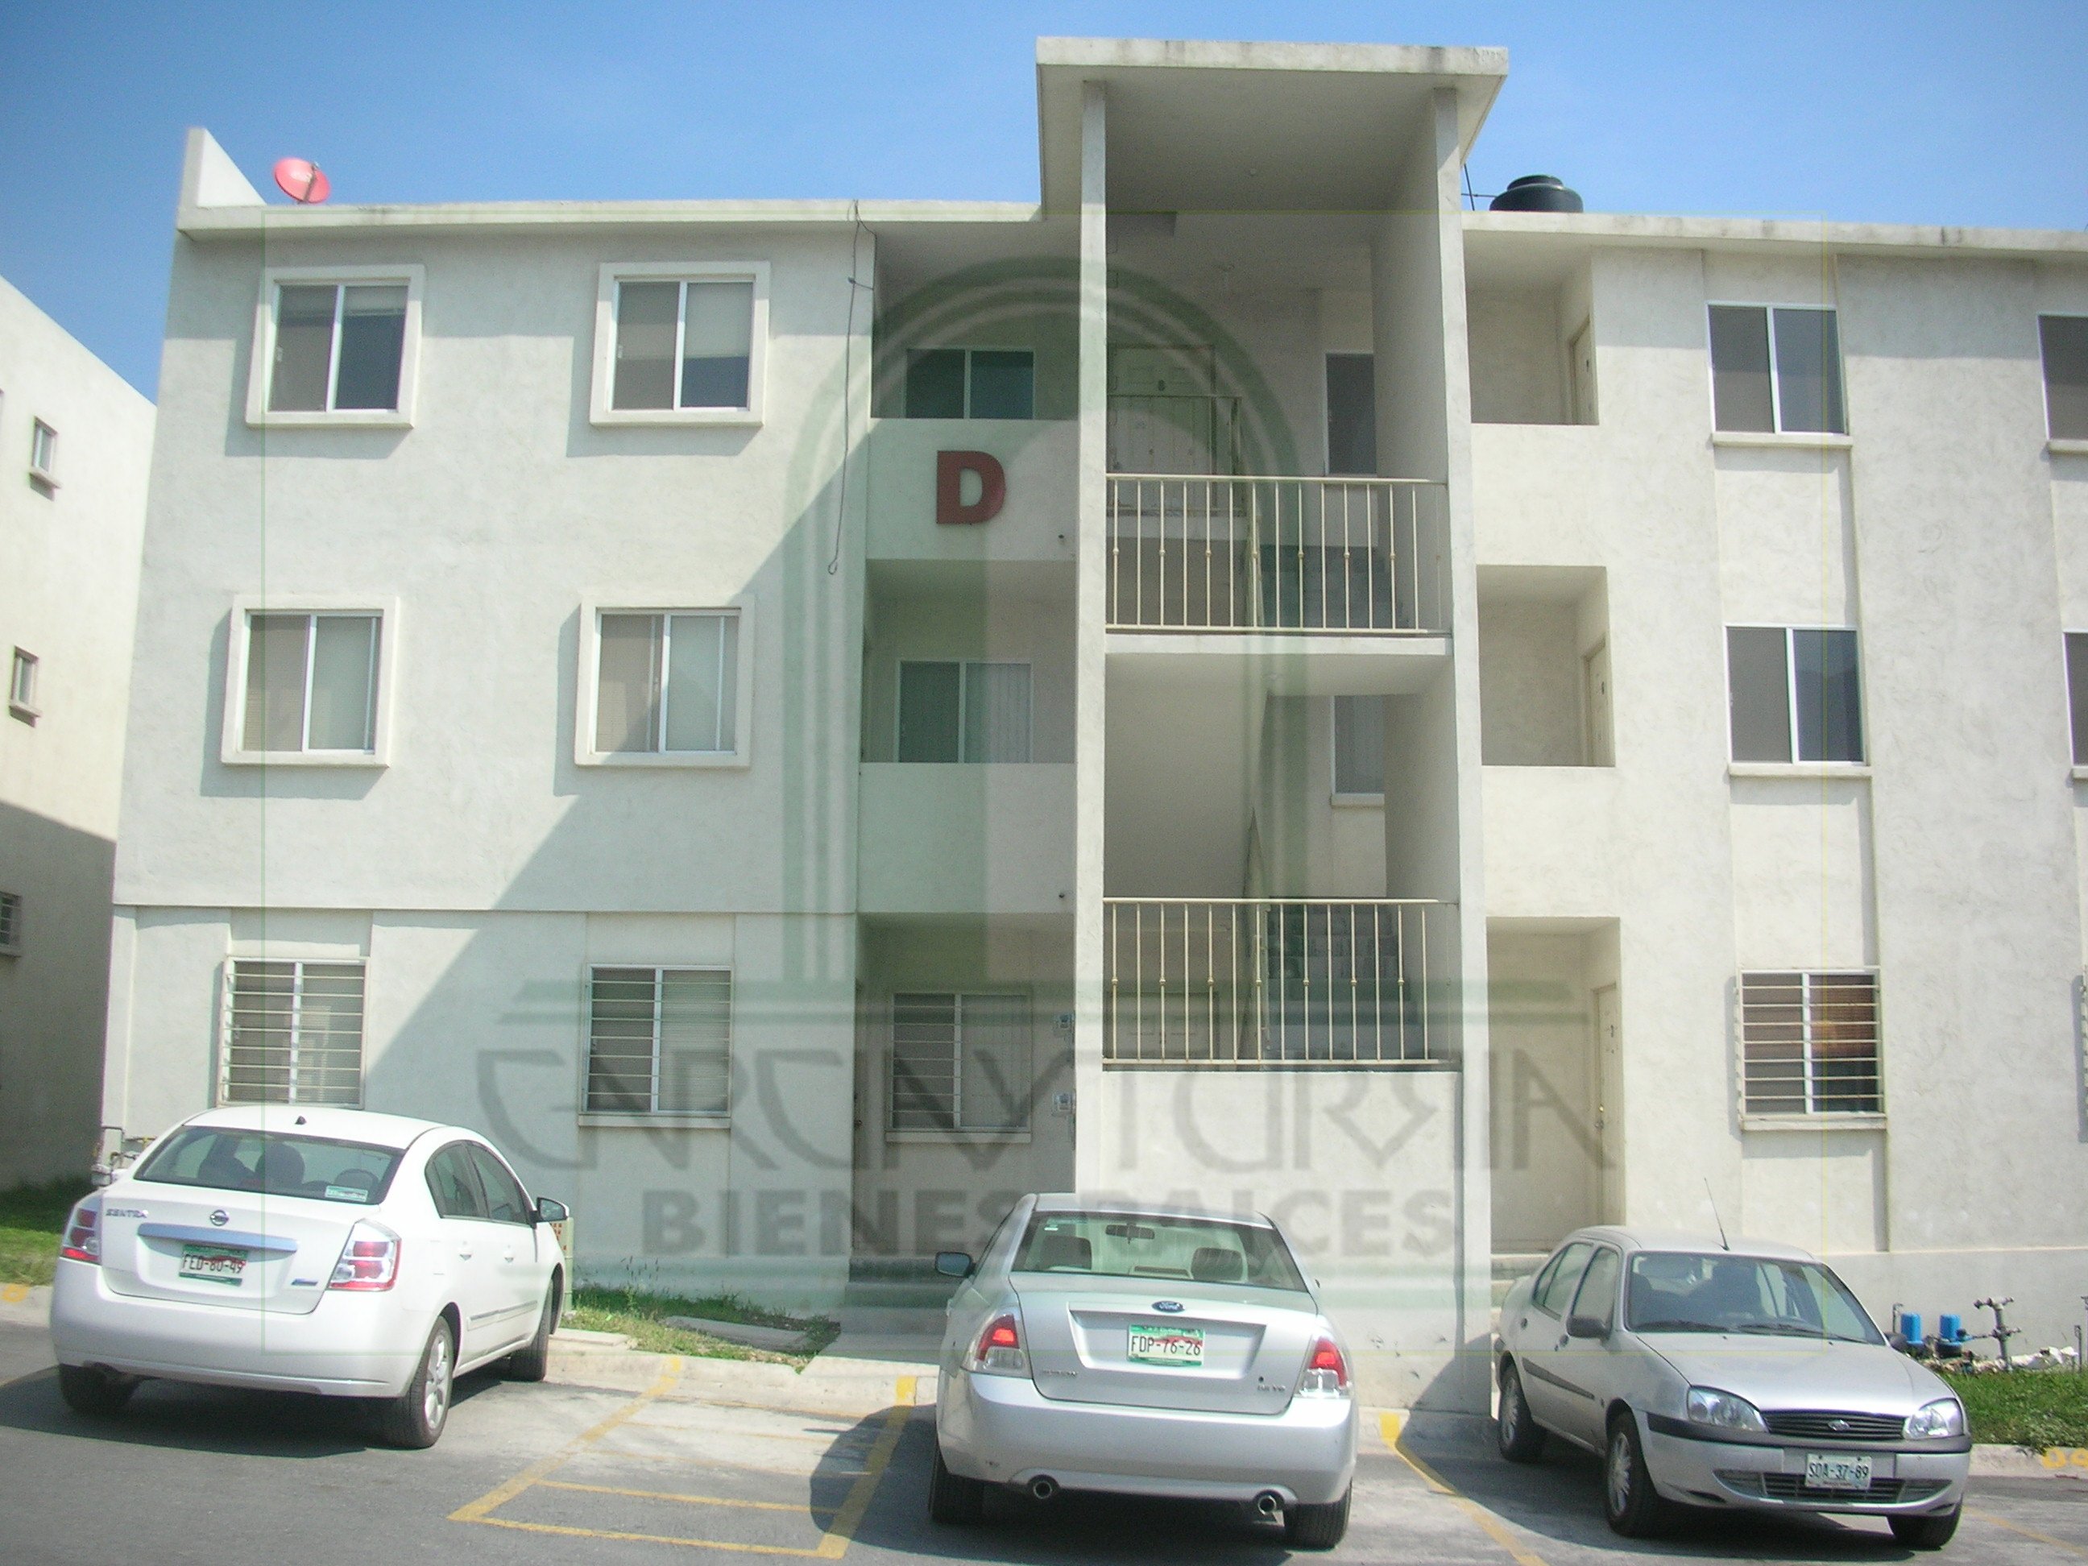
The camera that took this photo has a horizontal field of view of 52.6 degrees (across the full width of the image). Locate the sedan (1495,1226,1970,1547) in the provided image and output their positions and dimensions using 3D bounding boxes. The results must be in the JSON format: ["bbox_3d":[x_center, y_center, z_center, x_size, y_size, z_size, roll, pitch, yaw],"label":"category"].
[{"bbox_3d":[3.604,3.211,11.623,1.670,1.410,4.140,2,-10,0],"label":"sedan"}]

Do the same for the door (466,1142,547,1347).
[{"bbox_3d":[-3.063,2.624,12.024,0.250,1.130,1.100,7,-9,-2],"label":"door"}]

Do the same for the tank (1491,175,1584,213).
[{"bbox_3d":[4.645,-5.206,19.834,0.880,1.040,0.880,1,-10,-1],"label":"tank"}]

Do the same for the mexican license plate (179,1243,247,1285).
[{"bbox_3d":[-3.651,2.119,9.286,0.300,0.150,0.015,5,-13,-2],"label":"mexican license plate"}]

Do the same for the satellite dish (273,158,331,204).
[{"bbox_3d":[-6.706,-5.496,19.159,0.540,0.540,0.300,8,-26,-37],"label":"satellite dish"}]

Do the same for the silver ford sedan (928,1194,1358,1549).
[{"bbox_3d":[0.433,2.750,10.418,1.900,1.450,4.830,4,-10,0],"label":"silver ford sedan"}]

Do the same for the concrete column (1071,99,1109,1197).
[{"bbox_3d":[0.306,-0.469,13.640,0.180,8.500,0.200,1,-9,-1],"label":"concrete column"}]

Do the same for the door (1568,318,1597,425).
[{"bbox_3d":[4.732,-2.918,18.355,0.060,2.100,0.820,1,-10,-1],"label":"door"}]

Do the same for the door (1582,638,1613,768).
[{"bbox_3d":[4.710,-0.087,17.869,0.060,2.100,0.820,1,-10,-1],"label":"door"}]

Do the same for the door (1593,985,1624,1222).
[{"bbox_3d":[4.344,2.605,16.250,0.090,2.050,0.820,1,-9,-1],"label":"door"}]

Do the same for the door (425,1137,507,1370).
[{"bbox_3d":[-3.019,2.461,10.987,0.250,1.130,1.050,7,-9,-2],"label":"door"}]

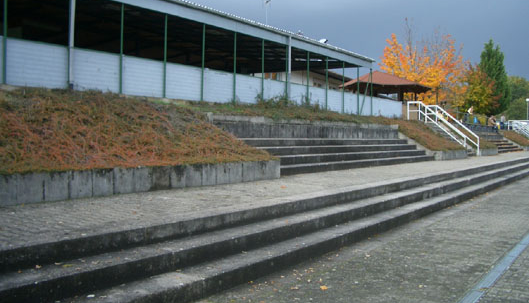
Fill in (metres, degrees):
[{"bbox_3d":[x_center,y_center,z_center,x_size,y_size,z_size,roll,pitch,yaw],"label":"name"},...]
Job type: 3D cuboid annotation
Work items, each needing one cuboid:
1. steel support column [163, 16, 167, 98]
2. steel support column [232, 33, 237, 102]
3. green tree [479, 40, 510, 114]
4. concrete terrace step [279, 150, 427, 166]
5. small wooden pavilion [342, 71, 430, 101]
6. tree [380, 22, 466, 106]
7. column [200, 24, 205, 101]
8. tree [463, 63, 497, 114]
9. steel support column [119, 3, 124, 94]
[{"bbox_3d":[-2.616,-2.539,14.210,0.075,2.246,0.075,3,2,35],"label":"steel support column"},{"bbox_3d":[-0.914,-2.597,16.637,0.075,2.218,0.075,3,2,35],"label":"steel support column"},{"bbox_3d":[21.409,-6.300,50.141,3.000,8.341,3.000,2,2,23],"label":"green tree"},{"bbox_3d":[3.139,0.153,17.133,0.402,0.195,11.527,3,2,35],"label":"concrete terrace step"},{"bbox_3d":[8.253,-3.689,36.559,6.200,3.500,6.200,2,2,13],"label":"small wooden pavilion"},{"bbox_3d":[13.283,-6.533,45.149,7.200,8.810,7.000,2,2,16],"label":"tree"},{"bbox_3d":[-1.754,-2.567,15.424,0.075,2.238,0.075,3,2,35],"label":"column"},{"bbox_3d":[18.113,-4.715,45.091,3.100,5.379,3.100,2,2,22],"label":"tree"},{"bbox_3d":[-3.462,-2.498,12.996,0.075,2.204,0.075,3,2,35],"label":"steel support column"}]

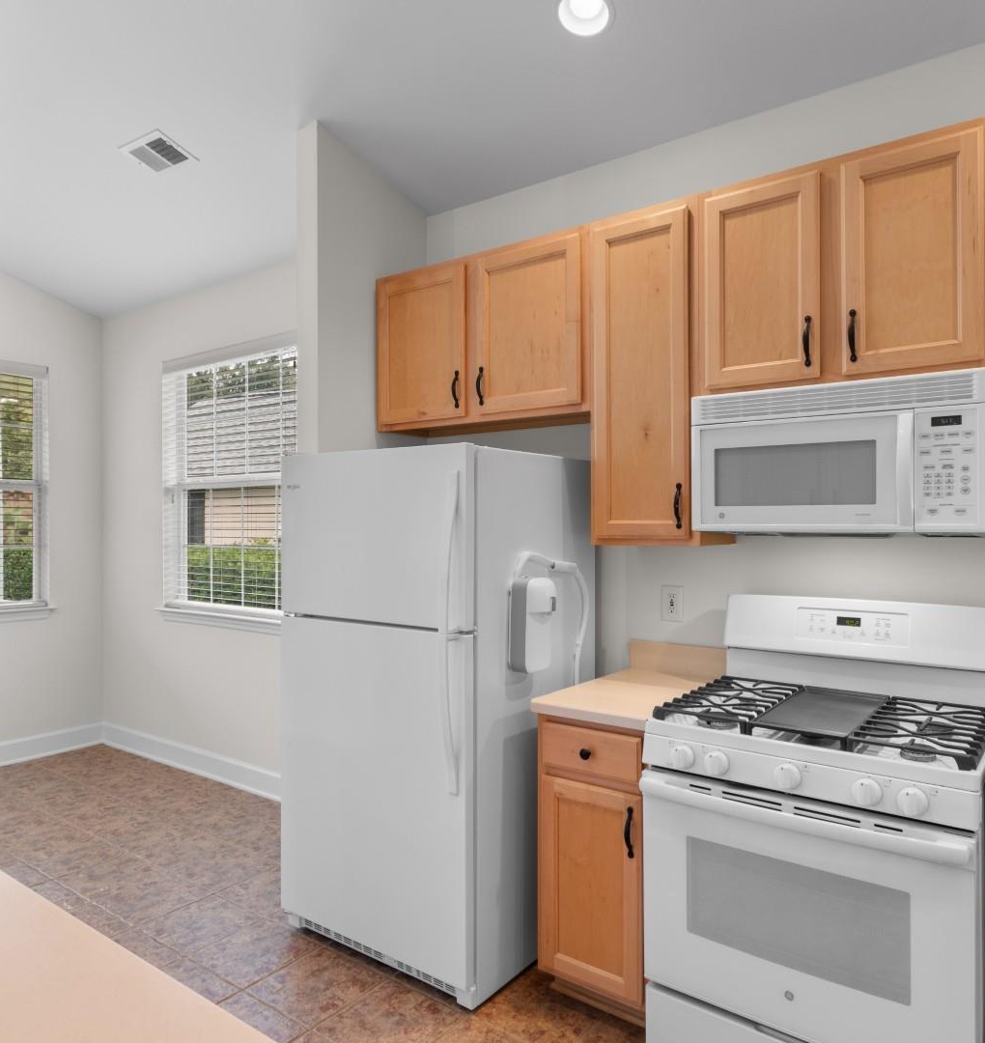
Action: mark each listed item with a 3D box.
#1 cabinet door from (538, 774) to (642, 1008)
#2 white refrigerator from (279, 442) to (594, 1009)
[{"bbox_3d":[0.282,1.038,2.226,0.328,0.569,0.022,0,0,37],"label":"cabinet door"},{"bbox_3d":[-0.191,0.612,2.849,0.830,1.681,0.820,0,0,36],"label":"white refrigerator"}]

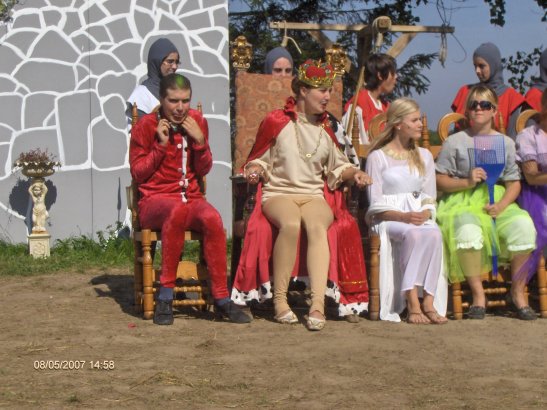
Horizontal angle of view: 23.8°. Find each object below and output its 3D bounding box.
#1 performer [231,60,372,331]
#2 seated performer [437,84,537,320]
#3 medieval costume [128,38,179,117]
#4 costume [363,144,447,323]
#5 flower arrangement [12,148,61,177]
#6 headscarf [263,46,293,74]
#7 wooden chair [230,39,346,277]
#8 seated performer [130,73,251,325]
[{"bbox_3d":[0.151,-0.087,7.005,0.740,1.400,0.820,-1,3,-5],"label":"performer"},{"bbox_3d":[1.199,-0.048,7.258,0.530,1.280,0.740,-1,3,-6],"label":"seated performer"},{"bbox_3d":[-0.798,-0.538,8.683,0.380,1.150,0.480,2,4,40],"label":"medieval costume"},{"bbox_3d":[0.733,0.142,7.138,0.450,0.920,0.660,-1,3,-15],"label":"costume"},{"bbox_3d":[-1.843,-0.315,10.097,0.360,0.235,0.350,0,3,0],"label":"flower arrangement"},{"bbox_3d":[0.032,-0.851,8.266,0.210,0.320,0.250,-1,3,-8],"label":"headscarf"},{"bbox_3d":[0.101,-0.182,7.281,0.700,1.560,0.700,-1,3,-7],"label":"wooden chair"},{"bbox_3d":[-0.470,-0.047,7.088,0.570,1.320,0.800,-1,3,-13],"label":"seated performer"}]

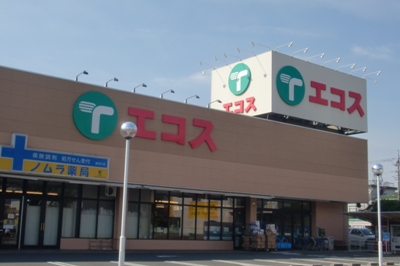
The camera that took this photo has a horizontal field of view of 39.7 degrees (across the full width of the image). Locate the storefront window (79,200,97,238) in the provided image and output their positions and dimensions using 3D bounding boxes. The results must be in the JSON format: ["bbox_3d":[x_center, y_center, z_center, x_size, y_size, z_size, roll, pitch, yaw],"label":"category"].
[{"bbox_3d":[-5.704,4.365,28.416,0.972,1.971,0.100,9,-12,-37],"label":"storefront window"}]

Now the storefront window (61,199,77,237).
[{"bbox_3d":[-6.795,4.416,28.679,0.885,1.937,0.100,10,-13,-37],"label":"storefront window"}]

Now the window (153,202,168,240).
[{"bbox_3d":[-2.198,5.039,31.649,0.916,1.979,0.100,9,-13,-37],"label":"window"}]

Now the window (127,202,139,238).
[{"bbox_3d":[-3.614,4.723,30.006,0.705,1.964,0.100,9,-12,-37],"label":"window"}]

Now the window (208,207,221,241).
[{"bbox_3d":[0.935,5.551,34.077,0.893,1.982,0.100,9,-13,-37],"label":"window"}]

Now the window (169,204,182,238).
[{"bbox_3d":[-1.417,5.168,32.254,0.914,1.974,0.100,9,-13,-37],"label":"window"}]

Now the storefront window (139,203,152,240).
[{"bbox_3d":[-2.947,4.830,30.514,0.980,1.984,0.100,9,-12,-37],"label":"storefront window"}]

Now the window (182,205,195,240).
[{"bbox_3d":[-0.640,5.207,32.271,0.957,1.955,0.100,9,-12,-37],"label":"window"}]

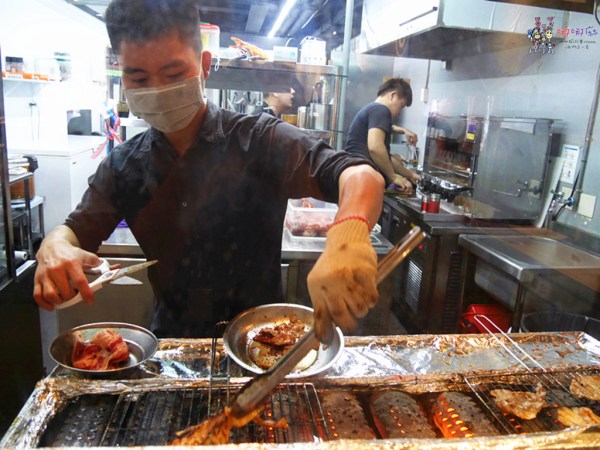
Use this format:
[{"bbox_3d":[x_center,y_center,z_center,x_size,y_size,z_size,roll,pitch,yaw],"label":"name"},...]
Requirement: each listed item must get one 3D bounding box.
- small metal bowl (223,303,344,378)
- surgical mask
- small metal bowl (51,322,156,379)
[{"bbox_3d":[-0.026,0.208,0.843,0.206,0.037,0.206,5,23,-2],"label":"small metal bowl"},{"bbox_3d":[-0.248,-0.226,0.895,0.145,0.110,0.085,-6,34,12],"label":"surgical mask"},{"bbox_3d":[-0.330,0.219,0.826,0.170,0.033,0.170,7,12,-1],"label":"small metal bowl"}]

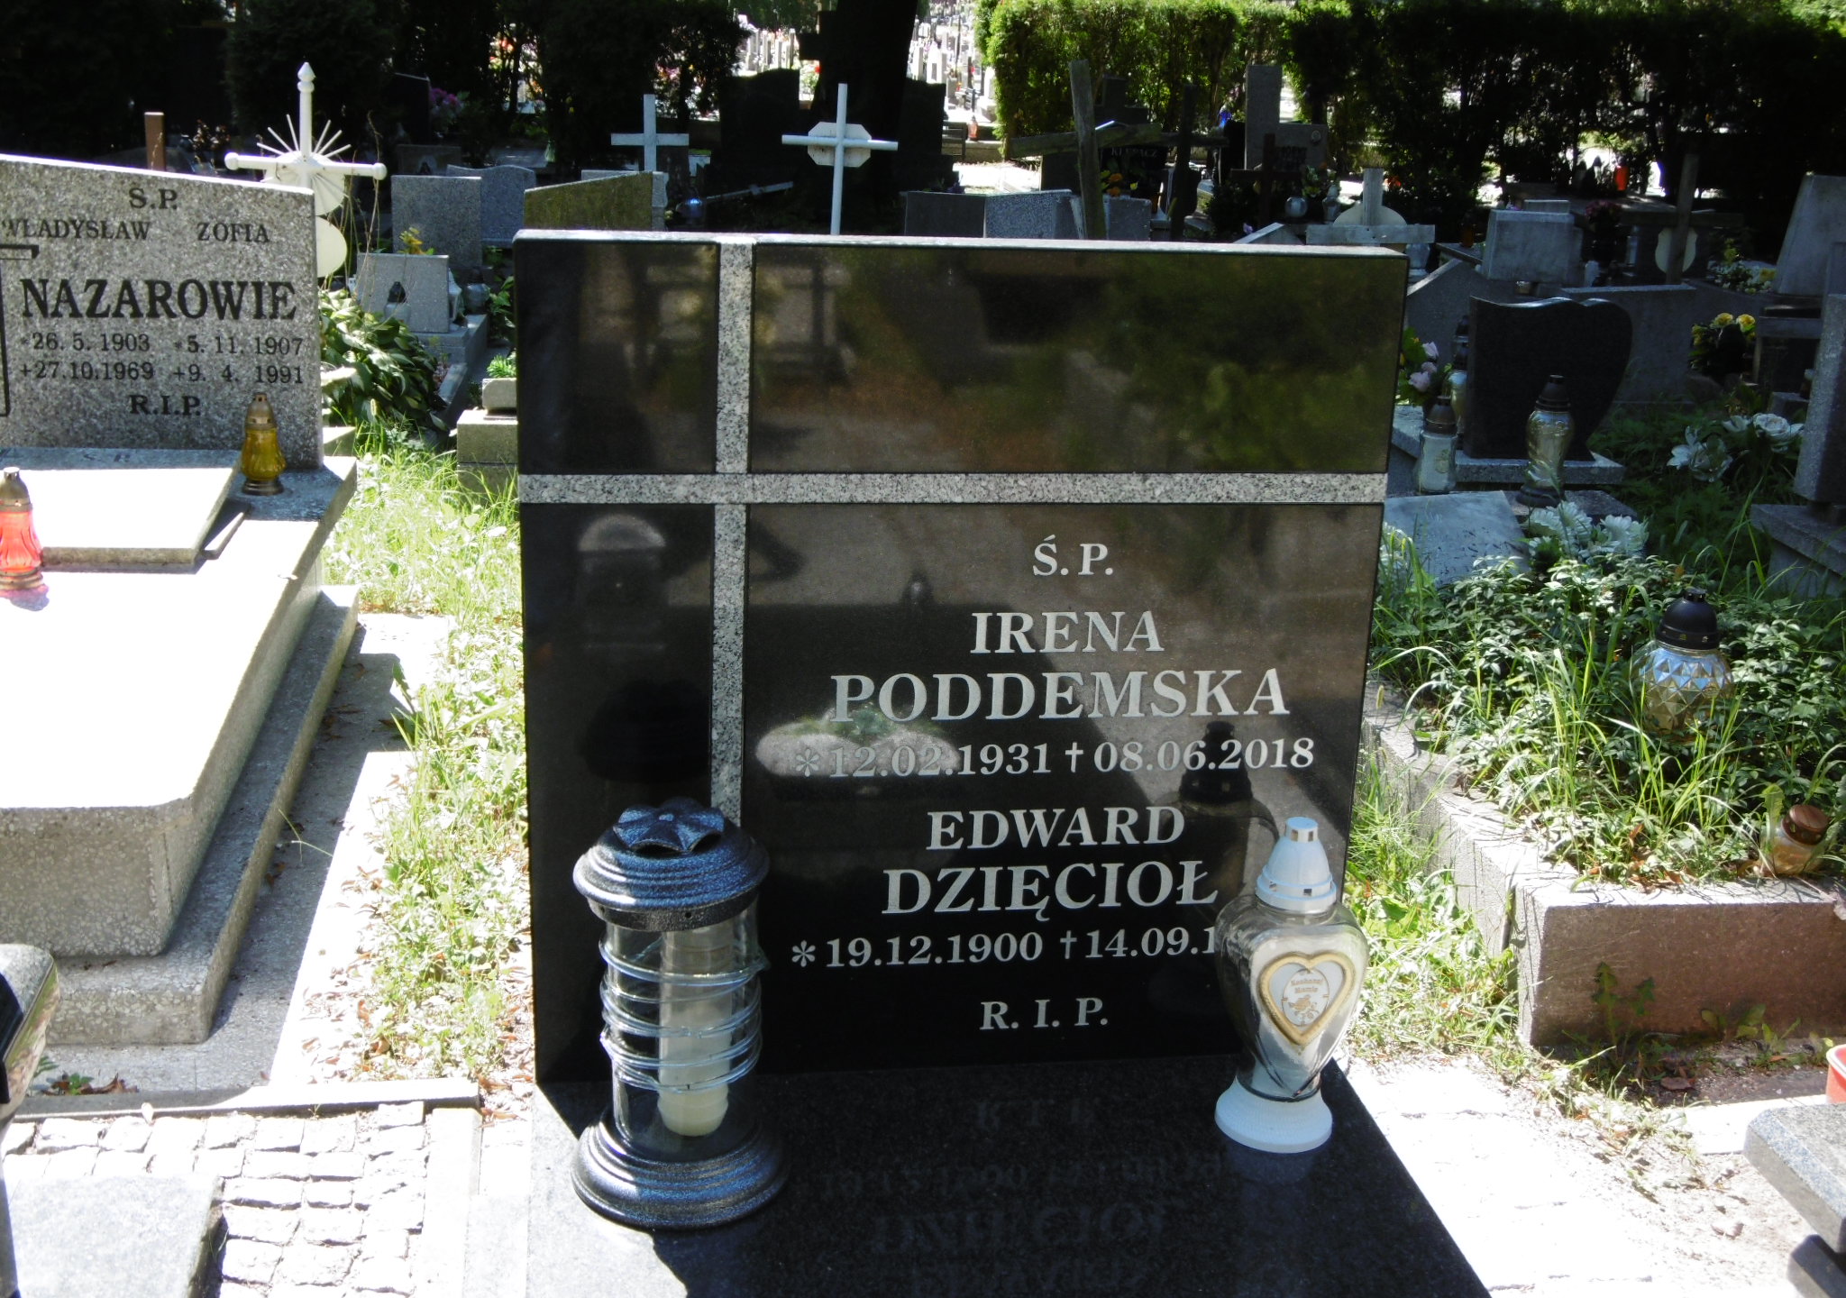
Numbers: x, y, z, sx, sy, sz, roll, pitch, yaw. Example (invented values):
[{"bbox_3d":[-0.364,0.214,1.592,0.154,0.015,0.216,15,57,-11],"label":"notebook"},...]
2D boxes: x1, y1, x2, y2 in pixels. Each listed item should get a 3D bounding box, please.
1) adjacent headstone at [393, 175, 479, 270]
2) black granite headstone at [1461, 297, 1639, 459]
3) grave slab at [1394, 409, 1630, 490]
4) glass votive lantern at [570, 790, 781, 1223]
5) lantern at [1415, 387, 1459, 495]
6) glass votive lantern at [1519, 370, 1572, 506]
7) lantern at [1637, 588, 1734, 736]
[{"bbox_3d":[-2.094,-1.843,9.915,0.387,0.392,0.090,-1,17,-8],"label":"adjacent headstone"},{"bbox_3d":[1.498,-0.647,5.504,0.386,0.378,0.060,0,17,-7],"label":"black granite headstone"},{"bbox_3d":[1.419,-0.537,5.868,0.416,0.045,0.850,0,17,-7],"label":"grave slab"},{"bbox_3d":[-0.211,0.299,1.983,0.186,0.344,0.186,2,16,0],"label":"glass votive lantern"},{"bbox_3d":[1.157,-0.466,5.114,0.095,0.228,0.095,2,16,0],"label":"lantern"},{"bbox_3d":[1.376,-0.460,5.010,0.113,0.279,0.113,2,16,0],"label":"glass votive lantern"},{"bbox_3d":[1.201,0.020,3.572,0.146,0.220,0.146,2,16,0],"label":"lantern"}]

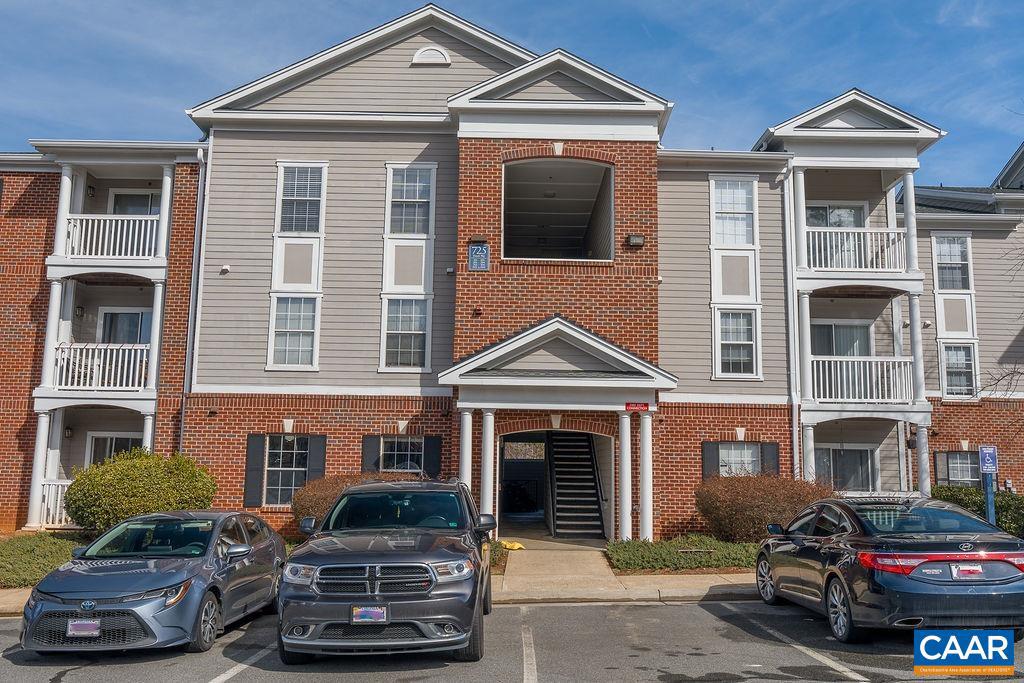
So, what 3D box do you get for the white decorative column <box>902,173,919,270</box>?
[{"bbox_3d":[8.917,-2.685,19.735,0.260,2.370,0.260,1,-9,0],"label":"white decorative column"}]

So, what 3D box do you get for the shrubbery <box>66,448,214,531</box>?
[{"bbox_3d":[-7.335,3.015,17.434,2.880,1.780,2.100,1,-9,0],"label":"shrubbery"}]

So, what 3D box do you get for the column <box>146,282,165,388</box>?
[{"bbox_3d":[-7.699,-0.147,19.078,0.290,2.377,0.290,1,-9,0],"label":"column"}]

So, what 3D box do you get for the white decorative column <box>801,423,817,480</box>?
[{"bbox_3d":[6.378,3.040,18.835,0.260,2.465,0.260,1,-9,0],"label":"white decorative column"}]

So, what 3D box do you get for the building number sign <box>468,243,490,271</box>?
[{"bbox_3d":[-0.658,-1.728,18.097,0.420,0.565,0.040,1,-9,0],"label":"building number sign"}]

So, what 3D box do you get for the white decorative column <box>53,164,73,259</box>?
[{"bbox_3d":[-10.257,-3.015,20.162,0.290,2.222,0.290,1,-9,0],"label":"white decorative column"}]

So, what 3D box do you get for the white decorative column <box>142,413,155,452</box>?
[{"bbox_3d":[-7.888,2.819,18.958,0.260,2.495,0.260,1,-9,0],"label":"white decorative column"}]

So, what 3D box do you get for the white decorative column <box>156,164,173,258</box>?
[{"bbox_3d":[-7.941,-2.977,20.160,0.270,2.222,0.270,1,-9,0],"label":"white decorative column"}]

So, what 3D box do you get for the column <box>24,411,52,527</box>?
[{"bbox_3d":[-9.994,2.700,18.644,0.290,2.435,0.290,1,-9,0],"label":"column"}]

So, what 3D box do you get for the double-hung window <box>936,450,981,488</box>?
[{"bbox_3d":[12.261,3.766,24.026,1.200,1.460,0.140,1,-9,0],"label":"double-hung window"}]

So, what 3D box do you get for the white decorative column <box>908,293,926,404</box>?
[{"bbox_3d":[8.866,0.175,19.291,0.260,2.400,0.260,1,-9,0],"label":"white decorative column"}]

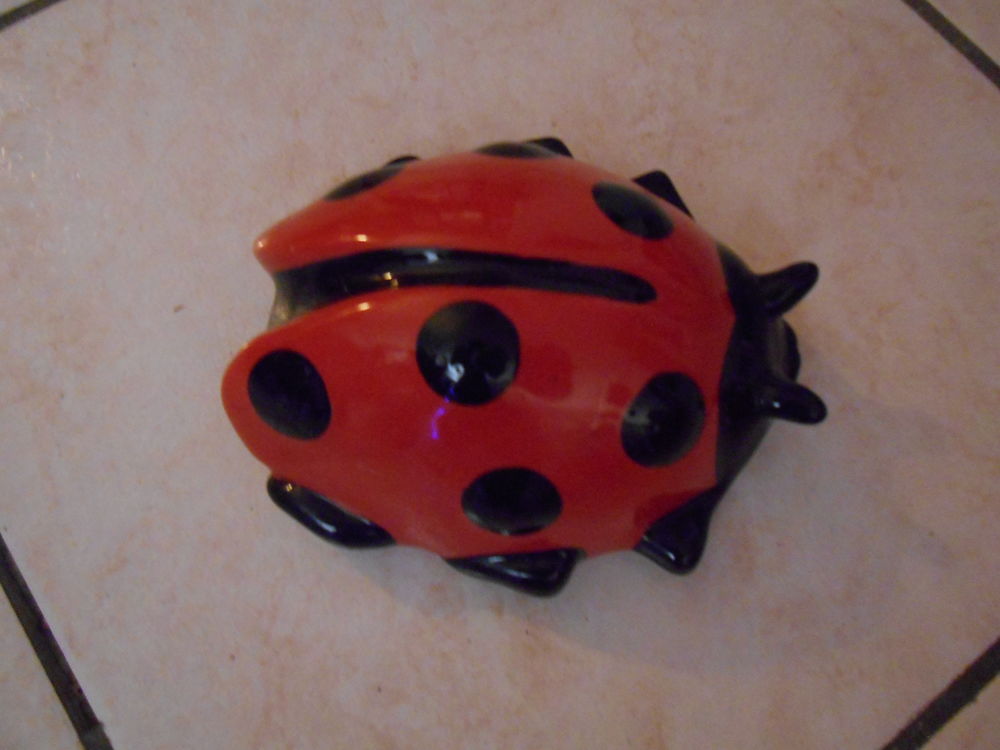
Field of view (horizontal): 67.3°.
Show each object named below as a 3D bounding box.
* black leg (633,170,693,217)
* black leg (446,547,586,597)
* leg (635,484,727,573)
[{"bbox_3d":[0.049,-0.054,0.233,0.023,0.017,0.021,2,72,-1],"label":"black leg"},{"bbox_3d":[0.004,0.050,0.198,0.035,0.017,0.016,2,72,-1],"label":"black leg"},{"bbox_3d":[0.048,0.042,0.201,0.024,0.018,0.022,2,72,-1],"label":"leg"}]

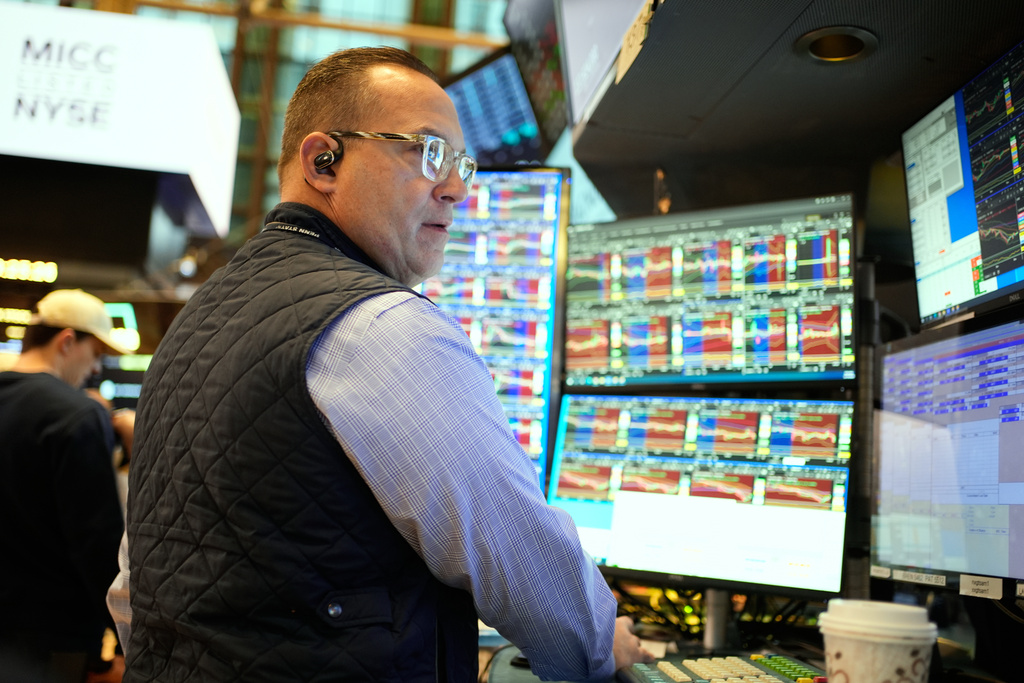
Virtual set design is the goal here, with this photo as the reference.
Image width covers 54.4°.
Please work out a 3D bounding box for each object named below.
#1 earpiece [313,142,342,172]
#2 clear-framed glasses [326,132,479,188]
[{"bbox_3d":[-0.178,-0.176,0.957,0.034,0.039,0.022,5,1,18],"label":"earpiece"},{"bbox_3d":[-0.122,-0.182,1.023,0.145,0.047,0.145,5,1,18],"label":"clear-framed glasses"}]

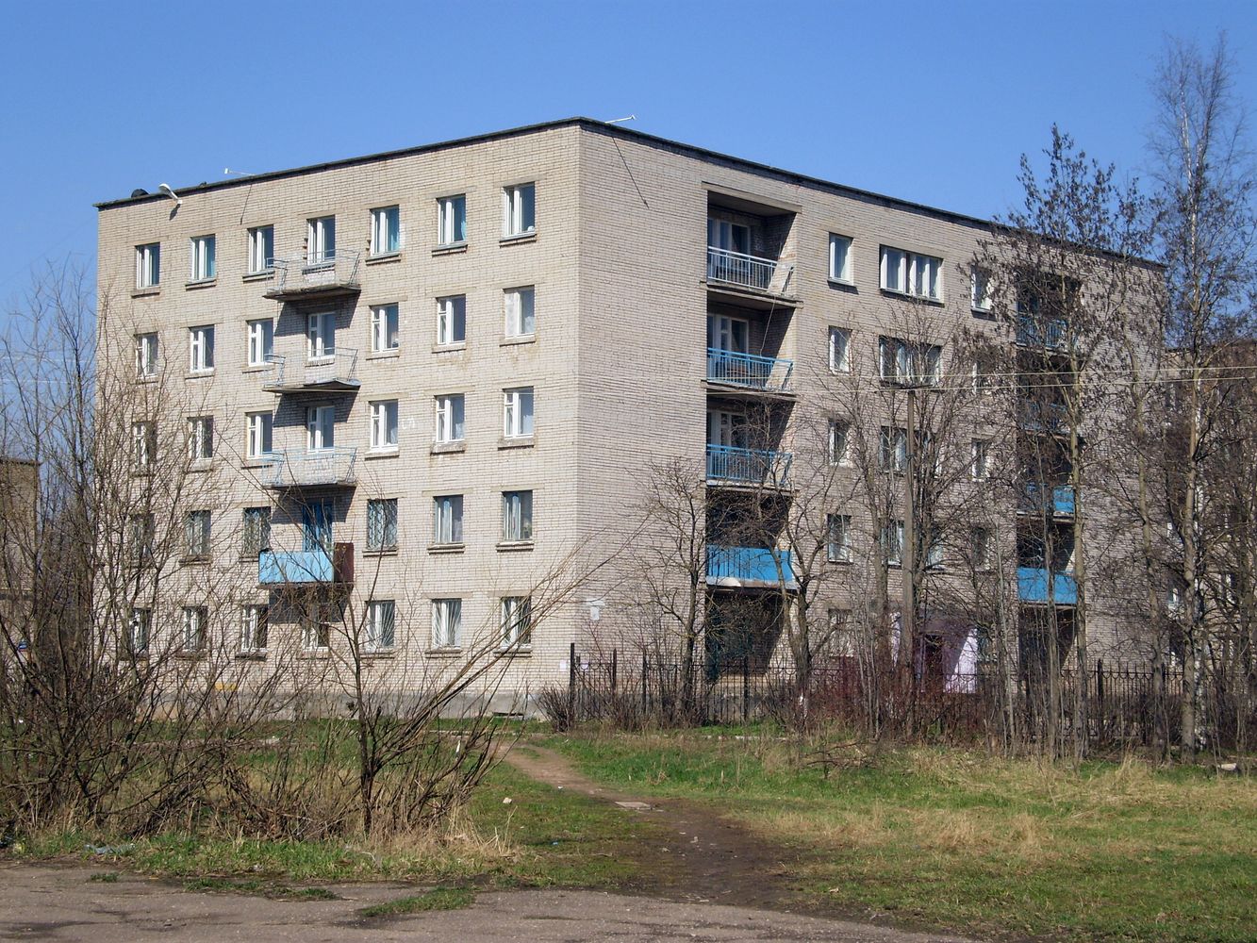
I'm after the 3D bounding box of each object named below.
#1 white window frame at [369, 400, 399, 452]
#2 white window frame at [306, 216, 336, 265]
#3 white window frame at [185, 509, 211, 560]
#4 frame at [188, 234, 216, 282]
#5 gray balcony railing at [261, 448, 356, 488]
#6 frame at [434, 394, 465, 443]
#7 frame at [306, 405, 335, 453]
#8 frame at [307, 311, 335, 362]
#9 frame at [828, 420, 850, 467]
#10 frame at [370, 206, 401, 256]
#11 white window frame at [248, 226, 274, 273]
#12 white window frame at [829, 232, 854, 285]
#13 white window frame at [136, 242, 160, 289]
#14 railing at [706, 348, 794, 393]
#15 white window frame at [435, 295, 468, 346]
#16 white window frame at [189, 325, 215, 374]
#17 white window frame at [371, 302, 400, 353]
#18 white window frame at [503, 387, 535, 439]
[{"bbox_3d":[-6.663,-1.256,63.850,1.106,1.382,0.150,-4,-7,35],"label":"white window frame"},{"bbox_3d":[-8.632,-6.537,65.798,1.124,1.340,0.150,-4,-7,35],"label":"white window frame"},{"bbox_3d":[-12.575,1.861,68.388,1.120,1.370,0.130,-3,-5,40],"label":"white window frame"},{"bbox_3d":[-12.544,-6.283,68.938,1.120,1.370,0.130,-3,-5,40],"label":"frame"},{"bbox_3d":[-8.898,-0.100,64.675,2.740,1.004,0.880,-4,-7,35],"label":"gray balcony railing"},{"bbox_3d":[-4.912,-1.441,63.938,1.120,1.400,0.120,-4,-6,37],"label":"frame"},{"bbox_3d":[-8.556,-1.110,65.172,1.120,1.370,0.130,-3,-5,40],"label":"frame"},{"bbox_3d":[-8.558,-3.757,65.361,1.120,1.370,0.130,-3,-5,40],"label":"frame"},{"bbox_3d":[6.090,-0.818,67.651,0.130,1.370,1.120,-3,-5,40],"label":"frame"},{"bbox_3d":[-6.681,-6.648,64.404,1.097,1.365,0.150,-4,-7,35],"label":"frame"},{"bbox_3d":[-10.562,-6.410,67.174,1.119,1.336,0.150,-4,-7,35],"label":"white window frame"},{"bbox_3d":[6.166,-6.210,68.035,0.150,1.411,1.153,-5,-8,45],"label":"white window frame"},{"bbox_3d":[-14.511,-6.210,70.611,1.120,1.370,0.130,-3,-5,40],"label":"white window frame"},{"bbox_3d":[3.366,-2.775,64.573,0.080,0.920,4.149,-3,-5,40],"label":"railing"},{"bbox_3d":[-4.682,-3.990,62.072,1.120,1.370,0.130,-3,-5,40],"label":"white window frame"},{"bbox_3d":[-12.827,-3.648,69.948,1.120,1.400,0.120,-4,-6,37],"label":"white window frame"},{"bbox_3d":[-6.854,-4.022,65.628,1.120,1.400,0.120,-4,-6,37],"label":"white window frame"},{"bbox_3d":[-2.838,-1.511,61.121,1.078,1.363,0.150,-4,-7,35],"label":"white window frame"}]

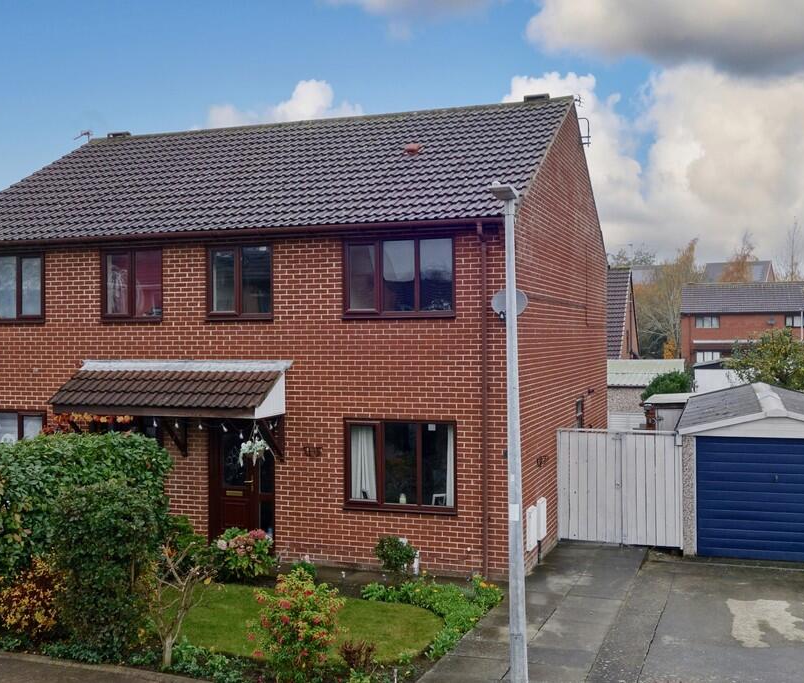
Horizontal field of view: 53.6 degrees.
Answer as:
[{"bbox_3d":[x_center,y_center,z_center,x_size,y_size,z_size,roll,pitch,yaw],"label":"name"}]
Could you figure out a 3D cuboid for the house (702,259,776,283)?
[{"bbox_3d":[34.700,-3.700,82.000,7.500,9.200,8.500,0,0,30],"label":"house"}]

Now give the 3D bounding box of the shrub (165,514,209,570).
[{"bbox_3d":[-3.085,2.878,11.350,0.660,0.820,0.650,0,1,20],"label":"shrub"}]

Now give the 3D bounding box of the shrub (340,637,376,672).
[{"bbox_3d":[-0.469,3.311,8.400,0.400,0.320,0.360,0,0,0],"label":"shrub"}]

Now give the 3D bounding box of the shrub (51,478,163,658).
[{"bbox_3d":[-3.395,2.608,9.150,1.200,1.920,1.100,0,1,20],"label":"shrub"}]

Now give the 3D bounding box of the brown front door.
[{"bbox_3d":[-2.493,2.215,12.475,1.140,2.080,0.120,0,0,18],"label":"brown front door"}]

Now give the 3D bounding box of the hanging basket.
[{"bbox_3d":[-2.088,1.533,11.200,0.420,0.440,0.400,0,1,0],"label":"hanging basket"}]

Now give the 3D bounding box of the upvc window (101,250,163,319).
[{"bbox_3d":[-4.356,-0.920,12.854,1.180,1.160,0.120,0,1,21],"label":"upvc window"}]

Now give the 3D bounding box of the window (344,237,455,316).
[{"bbox_3d":[-0.057,-0.943,11.559,1.720,1.160,0.120,0,1,21],"label":"window"}]

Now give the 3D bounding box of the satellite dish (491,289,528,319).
[{"bbox_3d":[1.484,-0.523,11.100,0.510,0.450,0.360,0,0,22],"label":"satellite dish"}]

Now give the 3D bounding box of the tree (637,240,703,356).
[{"bbox_3d":[21.158,-2.577,63.000,5.500,11.140,5.300,0,0,20],"label":"tree"}]

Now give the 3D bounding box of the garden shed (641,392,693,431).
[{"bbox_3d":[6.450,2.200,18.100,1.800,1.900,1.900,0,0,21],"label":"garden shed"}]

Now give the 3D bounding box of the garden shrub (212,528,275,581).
[{"bbox_3d":[-2.234,3.022,11.300,0.880,0.740,0.800,0,1,0],"label":"garden shrub"}]

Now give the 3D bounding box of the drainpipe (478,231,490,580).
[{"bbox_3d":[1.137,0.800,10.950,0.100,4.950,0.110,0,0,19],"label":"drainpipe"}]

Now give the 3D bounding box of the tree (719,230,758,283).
[{"bbox_3d":[28.600,-3.420,68.000,4.200,12.100,4.200,0,0,20],"label":"tree"}]

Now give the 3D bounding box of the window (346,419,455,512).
[{"bbox_3d":[-0.030,1.777,11.330,1.700,1.310,0.120,0,0,20],"label":"window"}]

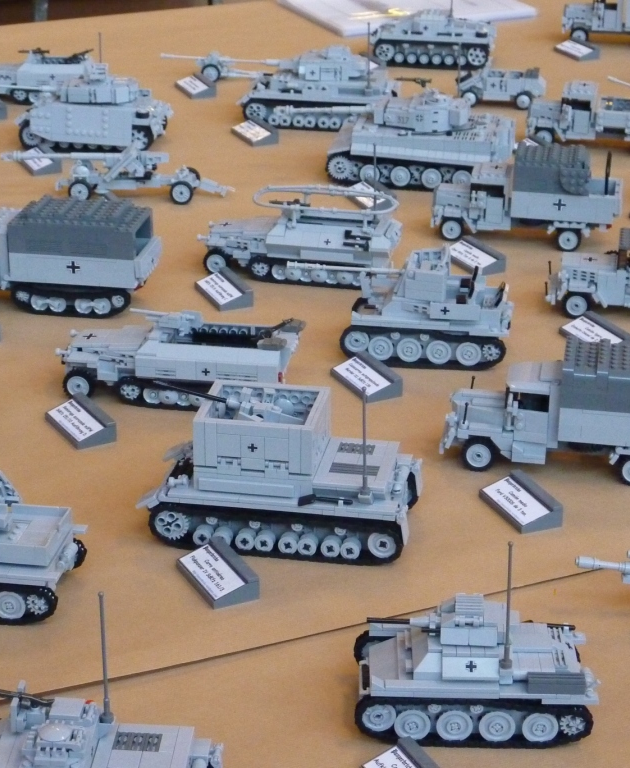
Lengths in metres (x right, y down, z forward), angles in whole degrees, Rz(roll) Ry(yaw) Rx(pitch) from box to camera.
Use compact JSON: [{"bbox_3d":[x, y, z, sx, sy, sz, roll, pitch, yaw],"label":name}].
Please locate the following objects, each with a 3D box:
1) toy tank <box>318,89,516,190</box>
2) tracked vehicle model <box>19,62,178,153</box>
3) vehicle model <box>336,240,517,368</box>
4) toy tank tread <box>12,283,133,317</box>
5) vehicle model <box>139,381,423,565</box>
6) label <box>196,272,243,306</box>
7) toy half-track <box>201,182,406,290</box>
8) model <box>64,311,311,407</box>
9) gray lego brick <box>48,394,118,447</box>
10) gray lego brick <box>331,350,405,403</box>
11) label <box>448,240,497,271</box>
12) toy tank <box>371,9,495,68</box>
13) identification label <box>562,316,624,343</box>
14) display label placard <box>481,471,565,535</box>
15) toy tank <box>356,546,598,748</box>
[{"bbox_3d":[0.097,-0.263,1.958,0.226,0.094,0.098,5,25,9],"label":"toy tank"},{"bbox_3d":[-0.238,-0.301,2.007,0.166,0.091,0.091,5,24,10],"label":"tracked vehicle model"},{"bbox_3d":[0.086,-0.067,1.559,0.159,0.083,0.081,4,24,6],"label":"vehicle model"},{"bbox_3d":[-0.216,-0.075,1.636,0.107,0.029,0.017,4,24,6],"label":"toy tank tread"},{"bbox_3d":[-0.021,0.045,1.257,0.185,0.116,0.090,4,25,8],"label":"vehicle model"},{"bbox_3d":[-0.085,-0.085,1.658,0.022,0.002,0.060,-23,31,-16],"label":"label"},{"bbox_3d":[-0.013,-0.141,1.727,0.186,0.079,0.072,6,24,11],"label":"toy half-track"},{"bbox_3d":[-0.106,-0.026,1.464,0.188,0.071,0.065,4,25,8],"label":"model"},{"bbox_3d":[-0.179,0.028,1.422,0.032,0.016,0.064,-12,27,-27],"label":"gray lego brick"},{"bbox_3d":[0.041,-0.006,1.518,0.032,0.016,0.064,-12,26,-25],"label":"gray lego brick"},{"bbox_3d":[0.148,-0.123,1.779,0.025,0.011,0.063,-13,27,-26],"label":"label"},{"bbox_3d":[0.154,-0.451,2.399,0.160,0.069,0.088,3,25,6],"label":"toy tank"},{"bbox_3d":[0.236,-0.043,1.590,0.024,0.002,0.060,-27,31,-13],"label":"identification label"},{"bbox_3d":[0.147,0.083,1.324,0.032,0.016,0.063,-9,26,-21],"label":"display label placard"},{"bbox_3d":[0.091,0.135,1.063,0.139,0.124,0.069,1,24,2],"label":"toy tank"}]

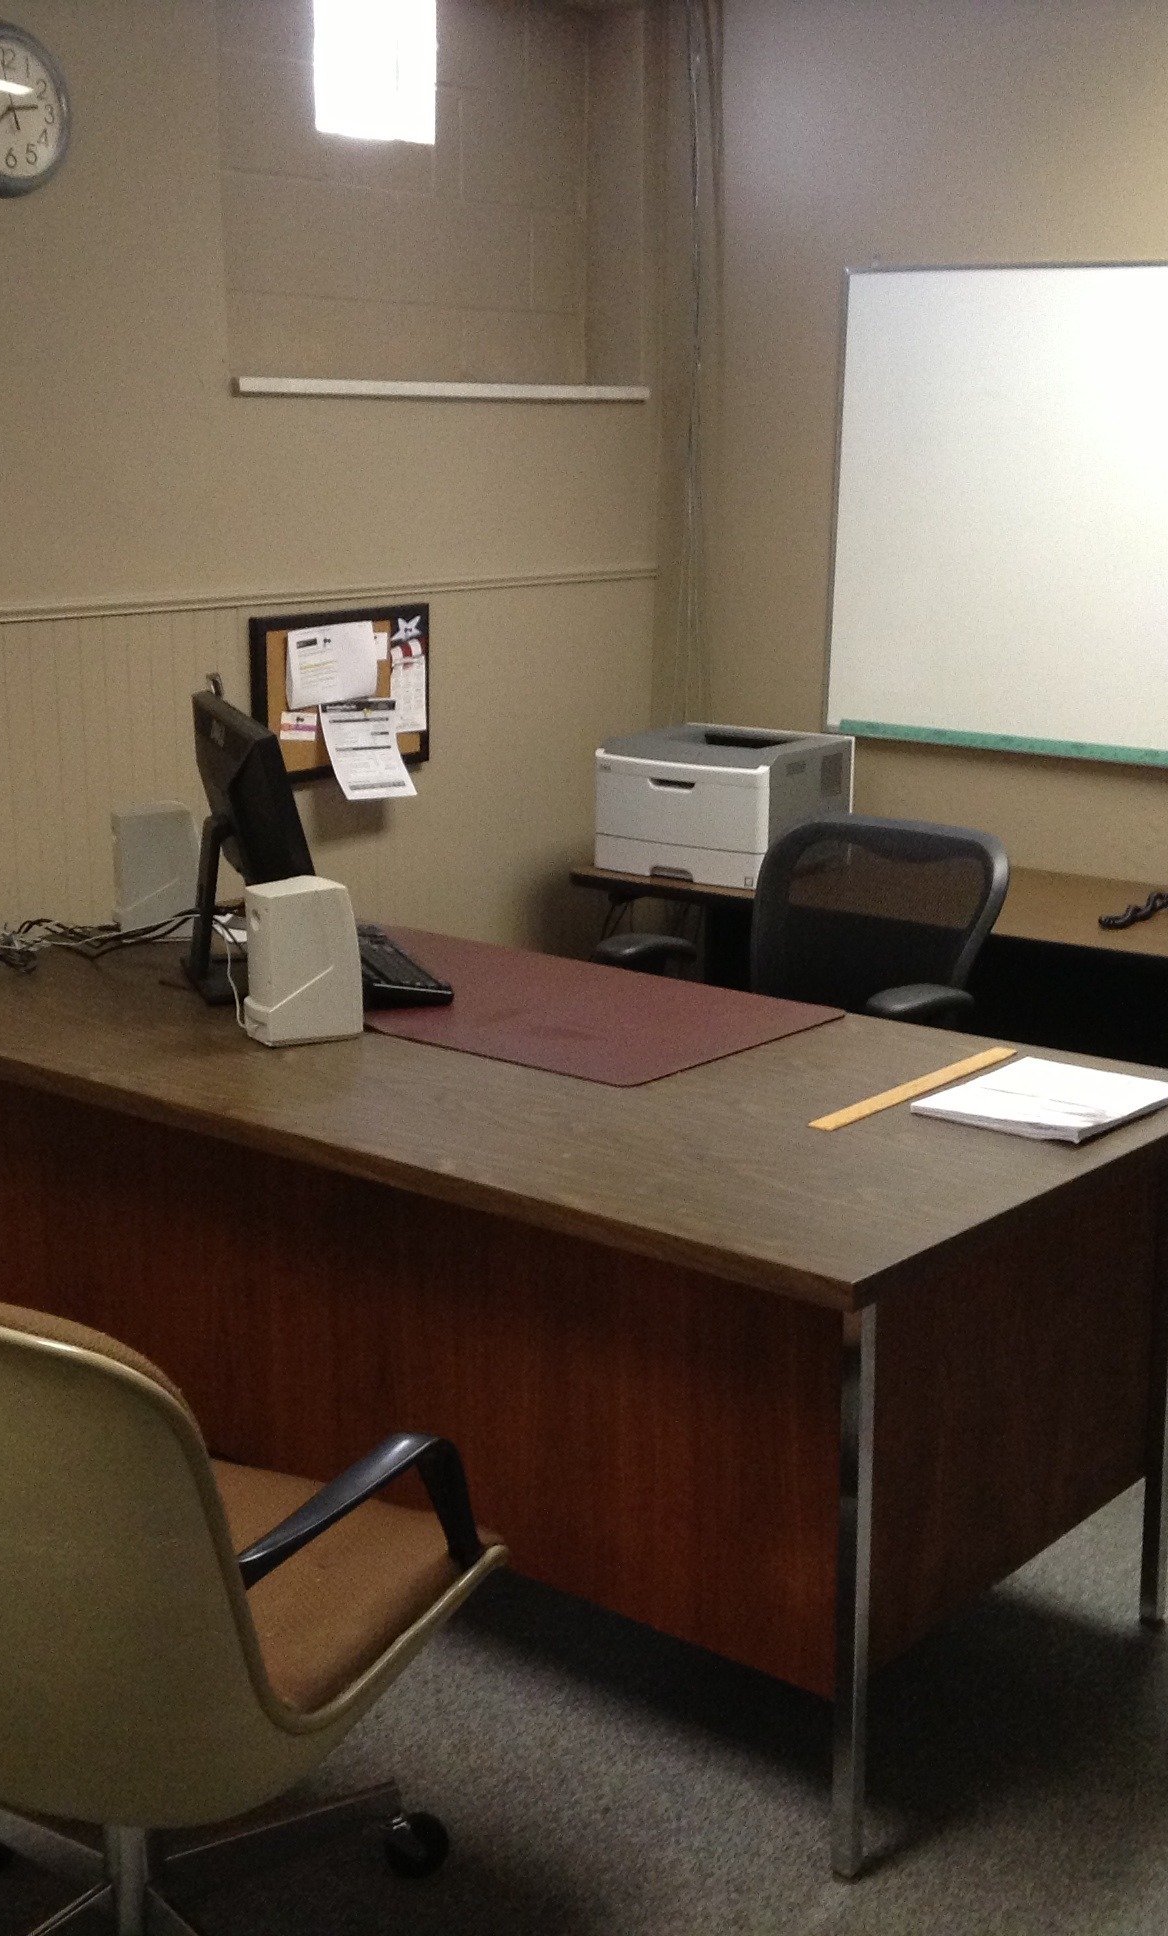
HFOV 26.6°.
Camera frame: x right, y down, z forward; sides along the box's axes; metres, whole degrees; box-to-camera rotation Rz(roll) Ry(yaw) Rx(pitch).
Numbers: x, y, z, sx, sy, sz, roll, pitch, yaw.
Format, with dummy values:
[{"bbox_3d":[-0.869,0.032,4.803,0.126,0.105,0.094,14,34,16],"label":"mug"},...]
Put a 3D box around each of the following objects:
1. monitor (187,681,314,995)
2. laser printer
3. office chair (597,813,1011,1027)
[{"bbox_3d":[-0.450,-0.171,3.475,0.205,0.385,0.500,-3,13,-18],"label":"monitor"},{"bbox_3d":[0.287,-0.324,4.886,0.390,0.248,0.375,9,15,30],"label":"laser printer"},{"bbox_3d":[0.317,0.206,3.945,0.650,0.920,0.640,10,16,35],"label":"office chair"}]

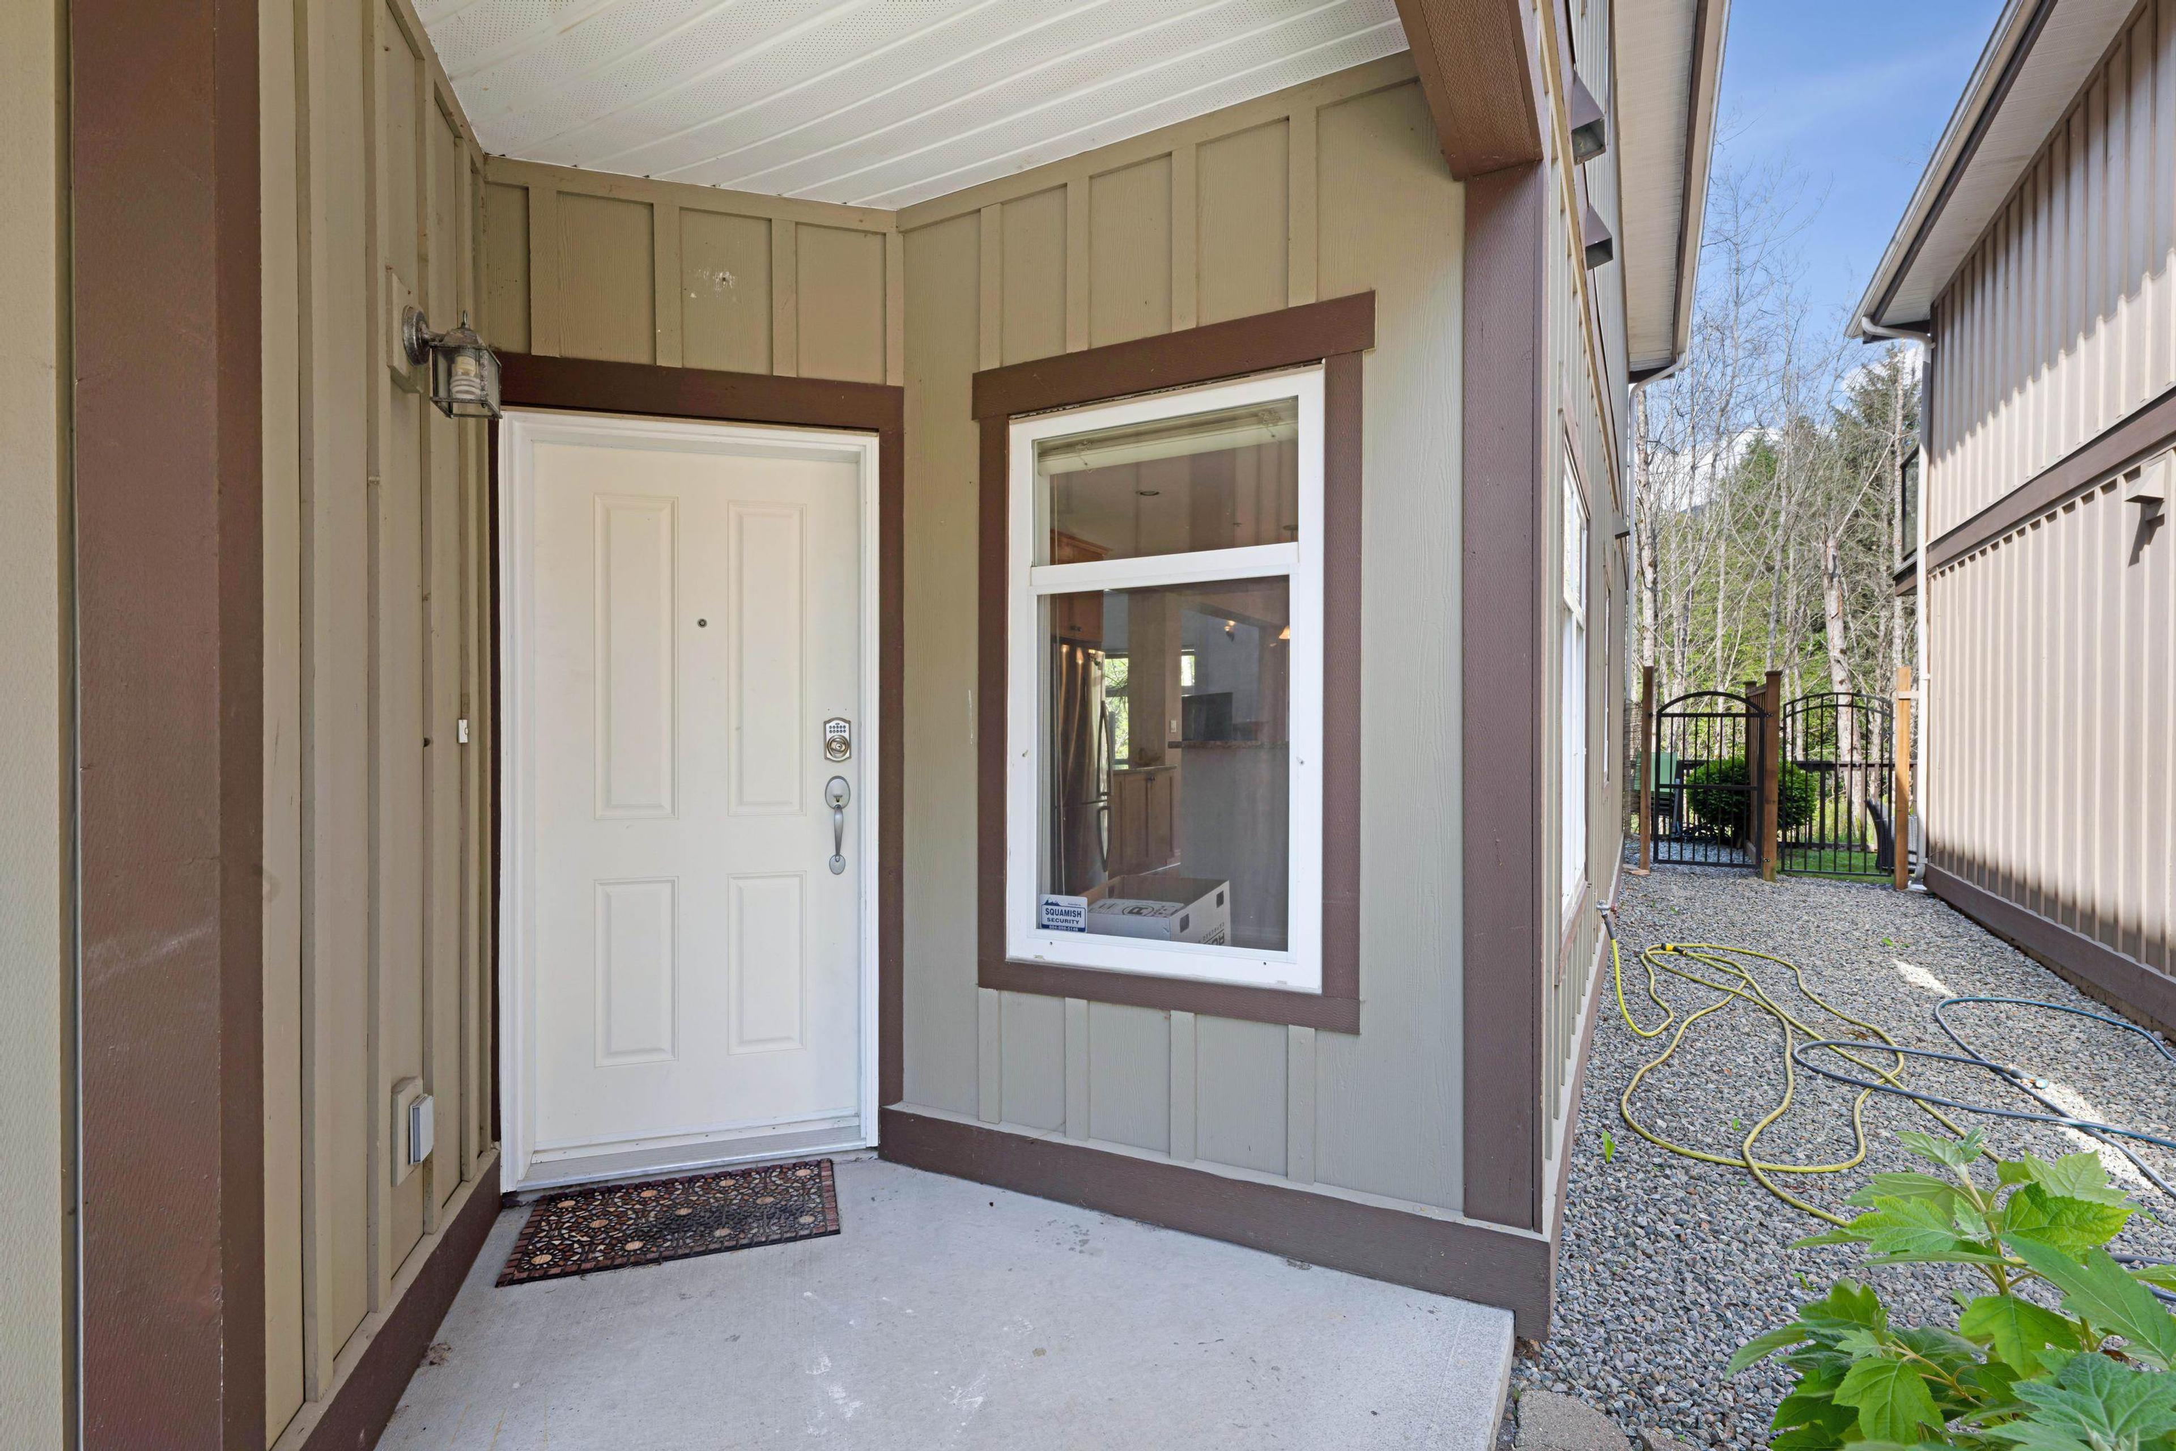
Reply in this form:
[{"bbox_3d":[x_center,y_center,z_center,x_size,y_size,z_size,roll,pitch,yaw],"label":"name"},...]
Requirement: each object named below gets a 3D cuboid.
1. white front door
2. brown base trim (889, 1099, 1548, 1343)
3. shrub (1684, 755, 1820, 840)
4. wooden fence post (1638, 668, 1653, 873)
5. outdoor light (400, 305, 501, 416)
[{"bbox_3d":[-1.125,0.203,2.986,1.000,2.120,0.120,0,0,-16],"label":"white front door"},{"bbox_3d":[0.204,1.218,2.641,1.830,0.210,0.050,0,0,28],"label":"brown base trim"},{"bbox_3d":[7.669,0.847,11.900,1.300,1.000,1.200,0,0,28],"label":"shrub"},{"bbox_3d":[5.224,0.410,9.600,0.090,1.920,0.090,0,0,28],"label":"wooden fence post"},{"bbox_3d":[-1.374,-0.787,2.216,0.175,0.220,0.125,0,0,-16],"label":"outdoor light"}]

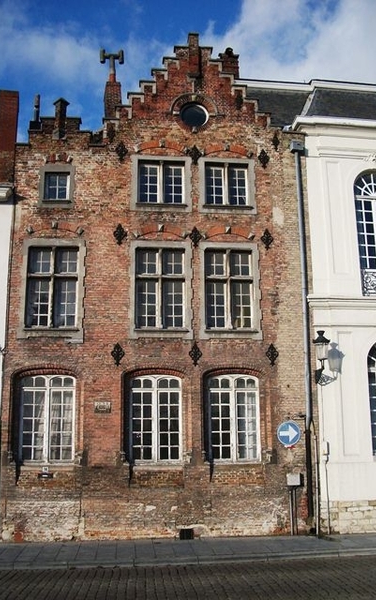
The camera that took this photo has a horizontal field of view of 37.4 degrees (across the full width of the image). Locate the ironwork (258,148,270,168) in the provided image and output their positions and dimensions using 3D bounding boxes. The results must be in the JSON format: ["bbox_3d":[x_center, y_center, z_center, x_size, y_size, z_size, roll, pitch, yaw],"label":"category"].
[{"bbox_3d":[1.935,-3.596,14.173,0.312,0.546,0.060,1,-11,-5],"label":"ironwork"}]

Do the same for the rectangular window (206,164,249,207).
[{"bbox_3d":[1.001,-2.994,14.522,1.126,1.219,0.160,1,-11,-7],"label":"rectangular window"}]

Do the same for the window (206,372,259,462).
[{"bbox_3d":[1.072,2.863,13.487,1.276,2.077,0.150,1,-10,-4],"label":"window"}]

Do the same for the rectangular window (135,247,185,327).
[{"bbox_3d":[-0.687,-0.275,13.768,1.236,2.021,0.160,1,-11,-7],"label":"rectangular window"}]

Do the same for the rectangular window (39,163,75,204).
[{"bbox_3d":[-3.199,-2.797,13.625,0.820,1.060,0.160,1,-11,-5],"label":"rectangular window"}]

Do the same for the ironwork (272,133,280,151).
[{"bbox_3d":[2.289,-4.148,14.516,0.203,0.467,0.060,1,-10,-4],"label":"ironwork"}]

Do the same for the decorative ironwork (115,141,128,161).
[{"bbox_3d":[-1.689,-3.781,14.196,0.329,0.563,0.060,1,-11,-7],"label":"decorative ironwork"}]

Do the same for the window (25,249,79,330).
[{"bbox_3d":[-3.216,-0.296,13.195,1.155,1.983,0.140,1,-11,-5],"label":"window"}]

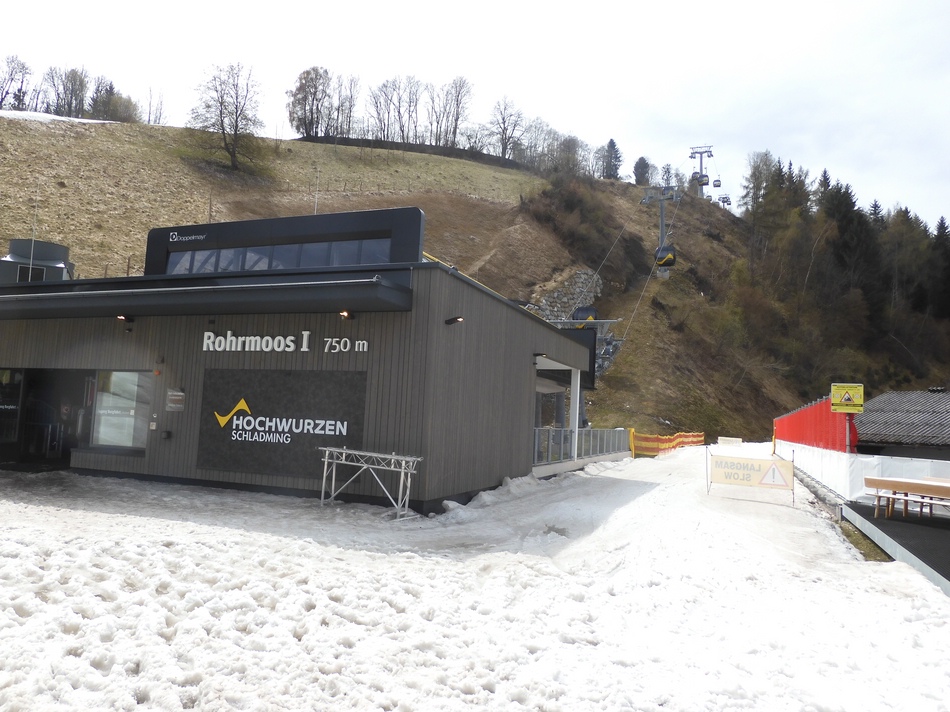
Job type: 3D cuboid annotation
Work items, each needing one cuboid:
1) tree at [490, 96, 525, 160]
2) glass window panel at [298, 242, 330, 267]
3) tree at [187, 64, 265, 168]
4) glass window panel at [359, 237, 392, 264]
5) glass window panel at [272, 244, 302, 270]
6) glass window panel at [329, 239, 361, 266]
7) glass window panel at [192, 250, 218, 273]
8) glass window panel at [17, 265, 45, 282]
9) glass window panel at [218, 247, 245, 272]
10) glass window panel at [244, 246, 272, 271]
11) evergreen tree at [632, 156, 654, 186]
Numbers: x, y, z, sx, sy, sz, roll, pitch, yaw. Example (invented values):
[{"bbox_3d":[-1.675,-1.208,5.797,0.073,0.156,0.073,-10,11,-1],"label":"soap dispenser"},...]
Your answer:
[{"bbox_3d":[7.403,-51.822,150.000,7.503,14.360,7.278,2,-6,2],"label":"tree"},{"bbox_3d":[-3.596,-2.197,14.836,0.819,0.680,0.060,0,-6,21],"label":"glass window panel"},{"bbox_3d":[-39.624,-38.189,105.000,10.998,16.963,10.668,5,-6,-22],"label":"tree"},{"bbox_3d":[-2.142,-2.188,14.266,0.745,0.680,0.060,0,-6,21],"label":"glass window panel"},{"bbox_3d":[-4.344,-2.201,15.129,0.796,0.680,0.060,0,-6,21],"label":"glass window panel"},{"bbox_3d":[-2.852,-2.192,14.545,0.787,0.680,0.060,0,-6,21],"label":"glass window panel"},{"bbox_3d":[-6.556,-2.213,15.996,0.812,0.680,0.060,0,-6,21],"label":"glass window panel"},{"bbox_3d":[-14.836,-2.690,21.995,0.780,0.640,0.060,6,-6,-30],"label":"glass window panel"},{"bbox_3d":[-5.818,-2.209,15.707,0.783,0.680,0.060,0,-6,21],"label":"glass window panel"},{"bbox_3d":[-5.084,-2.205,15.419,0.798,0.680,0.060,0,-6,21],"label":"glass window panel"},{"bbox_3d":[43.500,-47.631,170.000,5.337,7.629,5.177,1,-6,14],"label":"evergreen tree"}]

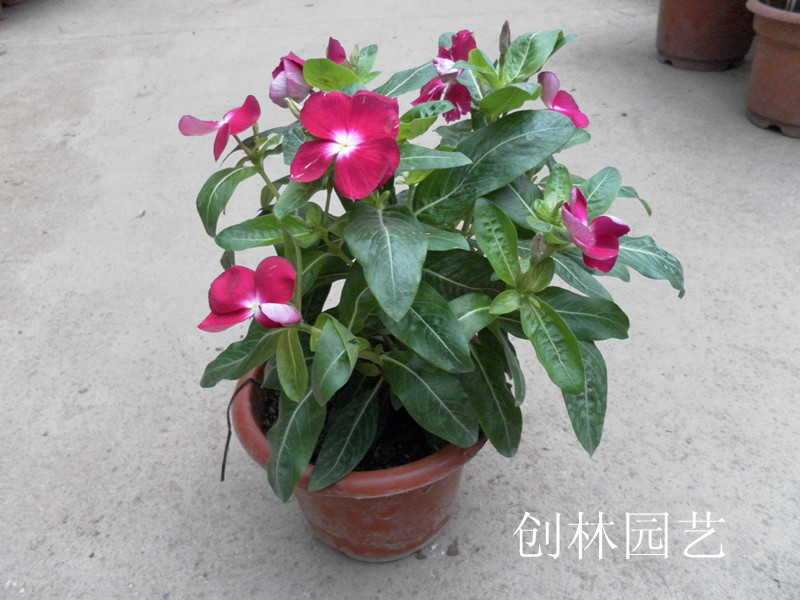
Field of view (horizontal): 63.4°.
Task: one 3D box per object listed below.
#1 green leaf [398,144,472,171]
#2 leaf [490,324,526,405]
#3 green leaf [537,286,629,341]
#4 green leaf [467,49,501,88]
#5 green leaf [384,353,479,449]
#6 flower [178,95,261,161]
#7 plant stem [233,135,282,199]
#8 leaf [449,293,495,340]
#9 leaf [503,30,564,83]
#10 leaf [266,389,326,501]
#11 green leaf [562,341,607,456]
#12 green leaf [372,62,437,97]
[{"bbox_3d":[0.013,-0.065,0.296,0.040,0.010,0.018,6,67,7],"label":"green leaf"},{"bbox_3d":[0.059,0.034,0.355,0.011,0.054,0.015,-11,17,31],"label":"leaf"},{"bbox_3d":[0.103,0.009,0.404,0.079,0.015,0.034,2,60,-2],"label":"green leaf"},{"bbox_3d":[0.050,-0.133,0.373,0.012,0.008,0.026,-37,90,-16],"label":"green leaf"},{"bbox_3d":[0.017,0.055,0.362,0.074,0.011,0.033,41,61,14],"label":"green leaf"},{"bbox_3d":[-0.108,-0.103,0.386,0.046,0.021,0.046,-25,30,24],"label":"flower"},{"bbox_3d":[-0.069,-0.065,0.316,0.007,0.044,0.006,-37,50,-3],"label":"plant stem"},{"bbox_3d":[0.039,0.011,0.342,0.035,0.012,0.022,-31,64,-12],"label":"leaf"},{"bbox_3d":[0.059,-0.109,0.291,0.021,0.011,0.029,42,87,5],"label":"leaf"},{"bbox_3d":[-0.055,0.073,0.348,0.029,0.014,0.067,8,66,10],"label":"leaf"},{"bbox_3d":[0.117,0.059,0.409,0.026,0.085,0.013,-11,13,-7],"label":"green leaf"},{"bbox_3d":[0.003,-0.103,0.308,0.038,0.011,0.018,-30,65,-7],"label":"green leaf"}]

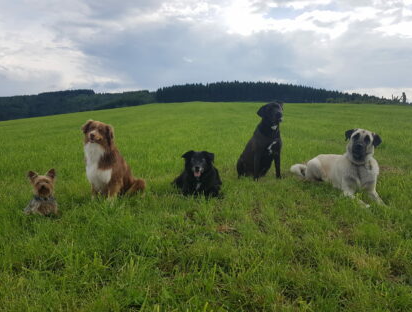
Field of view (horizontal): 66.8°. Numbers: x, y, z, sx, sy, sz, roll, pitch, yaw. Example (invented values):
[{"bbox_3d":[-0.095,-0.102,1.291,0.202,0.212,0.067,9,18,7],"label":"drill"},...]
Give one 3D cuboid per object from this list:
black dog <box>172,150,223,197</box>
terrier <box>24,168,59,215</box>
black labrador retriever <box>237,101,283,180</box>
[{"bbox_3d":[-0.085,0.156,2.950,0.400,0.420,0.660,-1,6,-12],"label":"black dog"},{"bbox_3d":[-1.253,0.289,2.380,0.220,0.340,0.360,-4,7,-34],"label":"terrier"},{"bbox_3d":[0.574,-0.170,3.320,0.320,0.810,0.560,-3,6,-30],"label":"black labrador retriever"}]

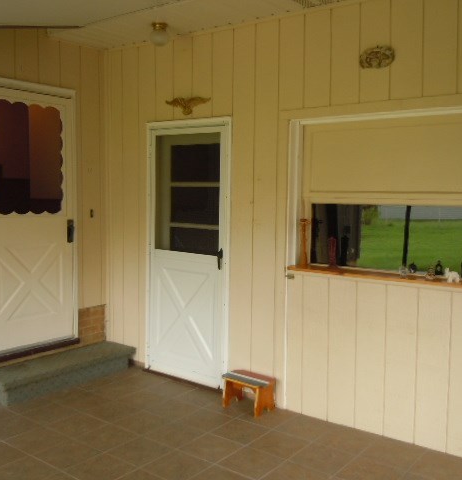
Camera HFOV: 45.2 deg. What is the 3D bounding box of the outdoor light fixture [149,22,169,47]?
[{"bbox_3d":[-0.526,-1.513,4.100,0.140,0.166,0.140,1,4,0],"label":"outdoor light fixture"}]

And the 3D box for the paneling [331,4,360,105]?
[{"bbox_3d":[0.763,-1.219,3.686,0.206,0.635,0.025,4,5,36],"label":"paneling"}]

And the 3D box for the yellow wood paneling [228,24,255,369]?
[{"bbox_3d":[0.095,-0.191,4.241,0.200,2.797,0.025,4,5,36],"label":"yellow wood paneling"}]

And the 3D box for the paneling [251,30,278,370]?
[{"bbox_3d":[0.254,-0.164,4.106,0.205,2.810,0.020,4,5,36],"label":"paneling"}]

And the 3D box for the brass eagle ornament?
[{"bbox_3d":[-0.348,-1.077,4.453,0.475,0.140,0.040,4,5,36],"label":"brass eagle ornament"}]

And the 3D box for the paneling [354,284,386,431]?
[{"bbox_3d":[0.931,0.785,3.695,0.203,1.002,0.025,4,5,36],"label":"paneling"}]

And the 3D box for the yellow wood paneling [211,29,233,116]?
[{"bbox_3d":[-0.055,-1.271,4.280,0.202,0.648,0.025,4,5,36],"label":"yellow wood paneling"}]

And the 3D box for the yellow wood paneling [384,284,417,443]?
[{"bbox_3d":[1.097,0.795,3.574,0.205,1.002,0.025,4,5,36],"label":"yellow wood paneling"}]

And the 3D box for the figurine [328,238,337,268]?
[{"bbox_3d":[0.740,0.089,4.007,0.065,0.230,0.060,4,5,36],"label":"figurine"}]

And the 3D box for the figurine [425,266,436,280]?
[{"bbox_3d":[1.238,0.215,3.442,0.060,0.074,0.050,4,5,36],"label":"figurine"}]

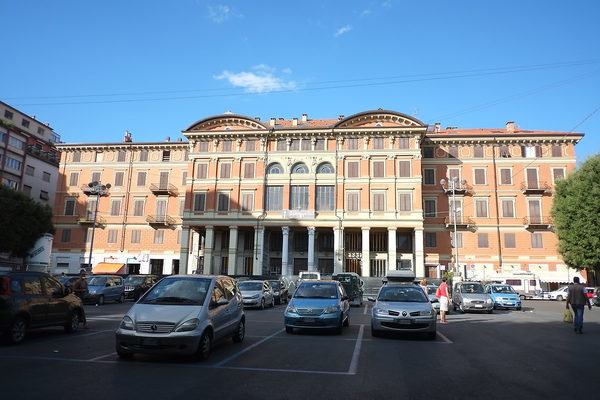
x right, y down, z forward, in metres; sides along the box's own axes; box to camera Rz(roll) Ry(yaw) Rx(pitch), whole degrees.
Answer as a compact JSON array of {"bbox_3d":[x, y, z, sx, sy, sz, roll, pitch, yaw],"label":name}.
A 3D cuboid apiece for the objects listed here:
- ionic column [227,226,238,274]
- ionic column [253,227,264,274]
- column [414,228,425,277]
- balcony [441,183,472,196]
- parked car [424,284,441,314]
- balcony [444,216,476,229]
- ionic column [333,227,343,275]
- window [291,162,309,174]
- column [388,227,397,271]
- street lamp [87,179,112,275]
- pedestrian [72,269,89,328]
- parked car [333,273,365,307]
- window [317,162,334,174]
[{"bbox_3d":[-8.135,6.484,55.029,1.000,6.400,1.000,0,-11,7],"label":"ionic column"},{"bbox_3d":[-4.942,6.476,54.718,1.250,6.400,1.150,0,-11,7],"label":"ionic column"},{"bbox_3d":[13.910,6.480,52.357,1.030,6.400,1.030,0,-11,7],"label":"column"},{"bbox_3d":[18.689,-1.298,53.749,2.725,1.393,1.000,0,-11,7],"label":"balcony"},{"bbox_3d":[7.472,5.502,25.323,1.670,1.460,3.900,-1,-11,11],"label":"parked car"},{"bbox_3d":[18.609,2.677,52.989,2.821,1.260,1.000,0,-11,7],"label":"balcony"},{"bbox_3d":[4.746,6.934,55.569,1.080,7.019,1.020,0,-10,6],"label":"ionic column"},{"bbox_3d":[0.065,-4.035,57.868,2.378,1.597,0.400,0,-10,6],"label":"window"},{"bbox_3d":[10.872,6.465,52.715,1.000,6.400,1.000,0,-11,7],"label":"column"},{"bbox_3d":[-18.836,3.408,40.936,2.100,9.900,1.900,1,-11,0],"label":"street lamp"},{"bbox_3d":[-6.601,2.971,13.596,0.520,1.730,0.400,6,-12,-23],"label":"pedestrian"},{"bbox_3d":[3.181,5.674,28.558,1.800,1.980,4.400,-1,-11,10],"label":"parked car"},{"bbox_3d":[3.125,-3.815,54.500,2.250,1.500,0.350,0,-11,8],"label":"window"}]

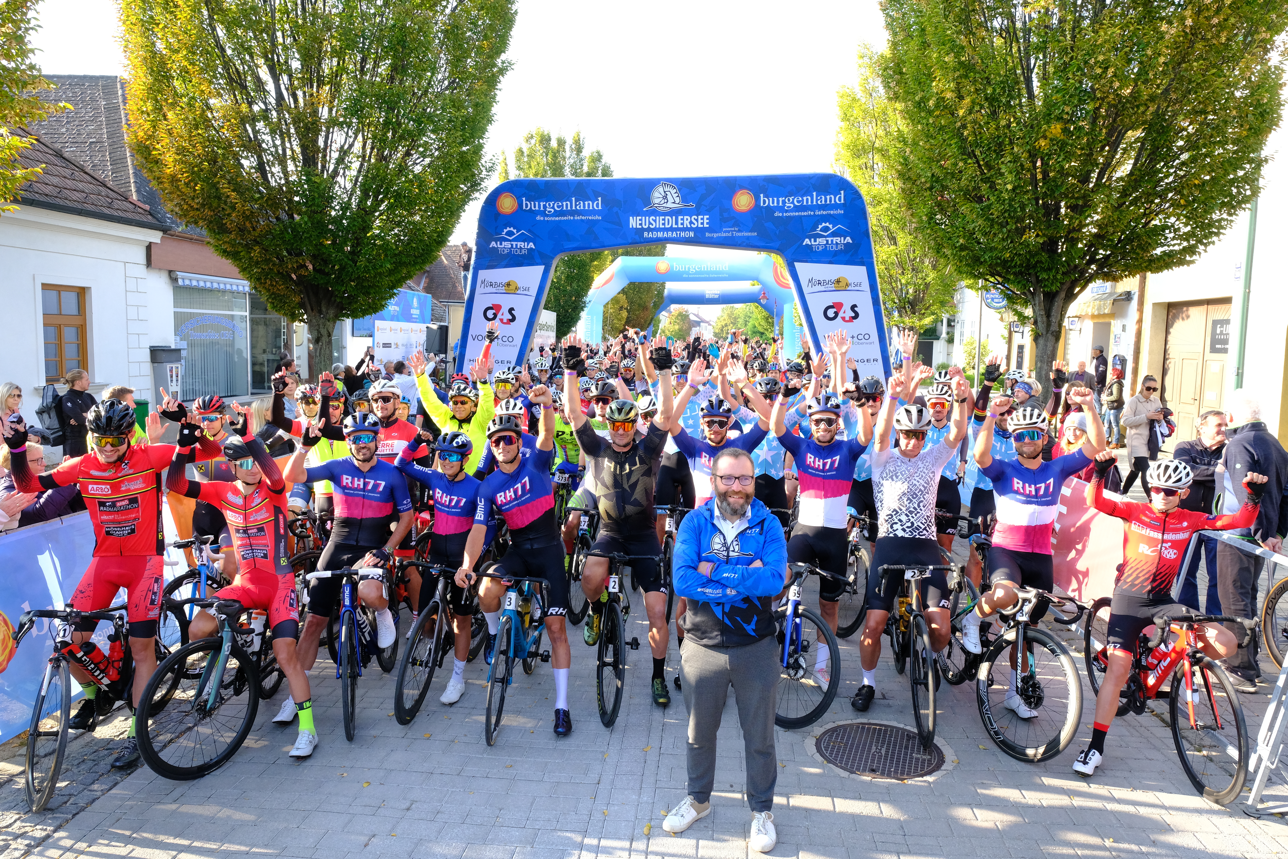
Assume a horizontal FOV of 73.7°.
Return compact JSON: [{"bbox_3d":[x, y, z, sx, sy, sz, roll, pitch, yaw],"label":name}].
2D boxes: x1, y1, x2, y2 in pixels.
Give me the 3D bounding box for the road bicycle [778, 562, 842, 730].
[{"bbox_3d":[0.851,1.120,5.244,0.520,0.980,1.620,0,6,-2],"label":"road bicycle"}]

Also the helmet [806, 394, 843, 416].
[{"bbox_3d":[1.077,-0.126,5.127,0.205,0.160,0.270,1,5,12],"label":"helmet"}]

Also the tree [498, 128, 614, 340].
[{"bbox_3d":[-2.914,-5.332,28.613,4.300,9.125,4.300,0,6,0],"label":"tree"}]

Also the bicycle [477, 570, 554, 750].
[{"bbox_3d":[-0.759,1.121,5.044,0.430,0.970,1.660,0,6,1],"label":"bicycle"}]

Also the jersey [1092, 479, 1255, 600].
[{"bbox_3d":[2.676,0.564,4.451,0.820,0.680,0.380,2,6,16],"label":"jersey"}]

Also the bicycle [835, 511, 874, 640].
[{"bbox_3d":[1.591,0.961,6.598,0.450,1.000,1.660,2,5,16],"label":"bicycle"}]

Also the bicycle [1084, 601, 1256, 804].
[{"bbox_3d":[2.661,1.212,4.498,0.480,0.980,1.640,1,6,3],"label":"bicycle"}]

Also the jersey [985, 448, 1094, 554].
[{"bbox_3d":[2.214,0.409,4.850,0.580,0.550,0.300,2,6,12],"label":"jersey"}]

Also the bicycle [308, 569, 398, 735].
[{"bbox_3d":[-1.626,1.112,5.084,0.430,0.990,1.660,0,6,-5],"label":"bicycle"}]

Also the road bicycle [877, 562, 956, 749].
[{"bbox_3d":[1.586,1.133,5.061,0.430,0.990,1.660,1,6,10],"label":"road bicycle"}]

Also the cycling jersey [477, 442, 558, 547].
[{"bbox_3d":[-0.667,0.344,4.520,0.450,0.550,0.320,0,5,-3],"label":"cycling jersey"}]

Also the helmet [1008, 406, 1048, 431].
[{"bbox_3d":[2.128,-0.056,4.760,0.215,0.158,0.280,4,7,33],"label":"helmet"}]

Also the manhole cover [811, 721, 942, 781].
[{"bbox_3d":[1.237,1.702,4.531,0.650,0.030,0.650,0,6,0],"label":"manhole cover"}]

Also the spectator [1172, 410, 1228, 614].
[{"bbox_3d":[3.795,0.721,5.824,0.540,1.700,0.360,1,6,5],"label":"spectator"}]

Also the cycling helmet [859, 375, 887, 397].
[{"bbox_3d":[1.756,-0.329,6.600,0.210,0.158,0.280,2,6,13],"label":"cycling helmet"}]

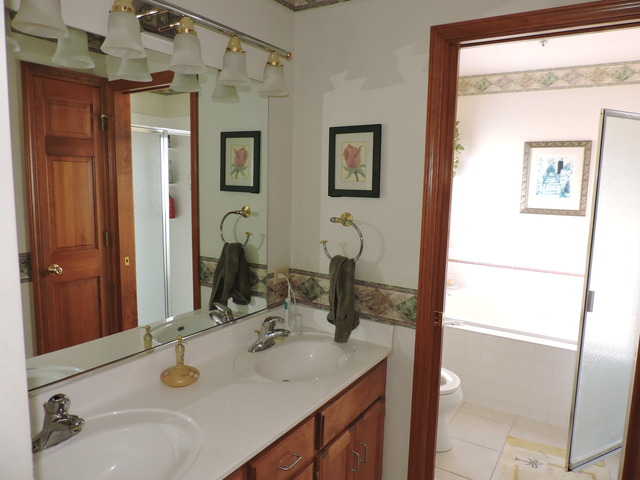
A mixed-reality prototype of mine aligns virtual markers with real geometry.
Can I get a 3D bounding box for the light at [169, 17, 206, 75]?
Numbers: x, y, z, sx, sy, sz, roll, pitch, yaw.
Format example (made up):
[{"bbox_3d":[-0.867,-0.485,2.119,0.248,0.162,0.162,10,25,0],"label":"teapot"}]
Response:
[{"bbox_3d":[-0.429,-0.631,1.429,0.120,0.163,0.120,1,8,0],"label":"light"}]

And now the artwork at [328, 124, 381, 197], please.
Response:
[{"bbox_3d":[0.156,-0.346,1.968,0.258,0.310,0.022,6,9,33],"label":"artwork"}]

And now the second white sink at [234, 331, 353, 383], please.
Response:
[{"bbox_3d":[-0.089,0.548,1.846,0.400,0.135,0.500,6,9,33],"label":"second white sink"}]

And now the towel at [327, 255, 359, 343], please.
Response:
[{"bbox_3d":[0.086,0.260,2.001,0.180,0.375,0.170,6,9,33],"label":"towel"}]

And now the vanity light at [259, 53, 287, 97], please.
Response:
[{"bbox_3d":[-0.184,-0.678,1.798,0.120,0.163,0.120,1,8,0],"label":"vanity light"}]

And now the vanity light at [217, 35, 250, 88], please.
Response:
[{"bbox_3d":[-0.306,-0.655,1.614,0.120,0.163,0.120,1,8,0],"label":"vanity light"}]

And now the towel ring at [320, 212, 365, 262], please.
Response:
[{"bbox_3d":[0.106,-0.012,2.006,0.222,0.210,0.083,6,9,33],"label":"towel ring"}]

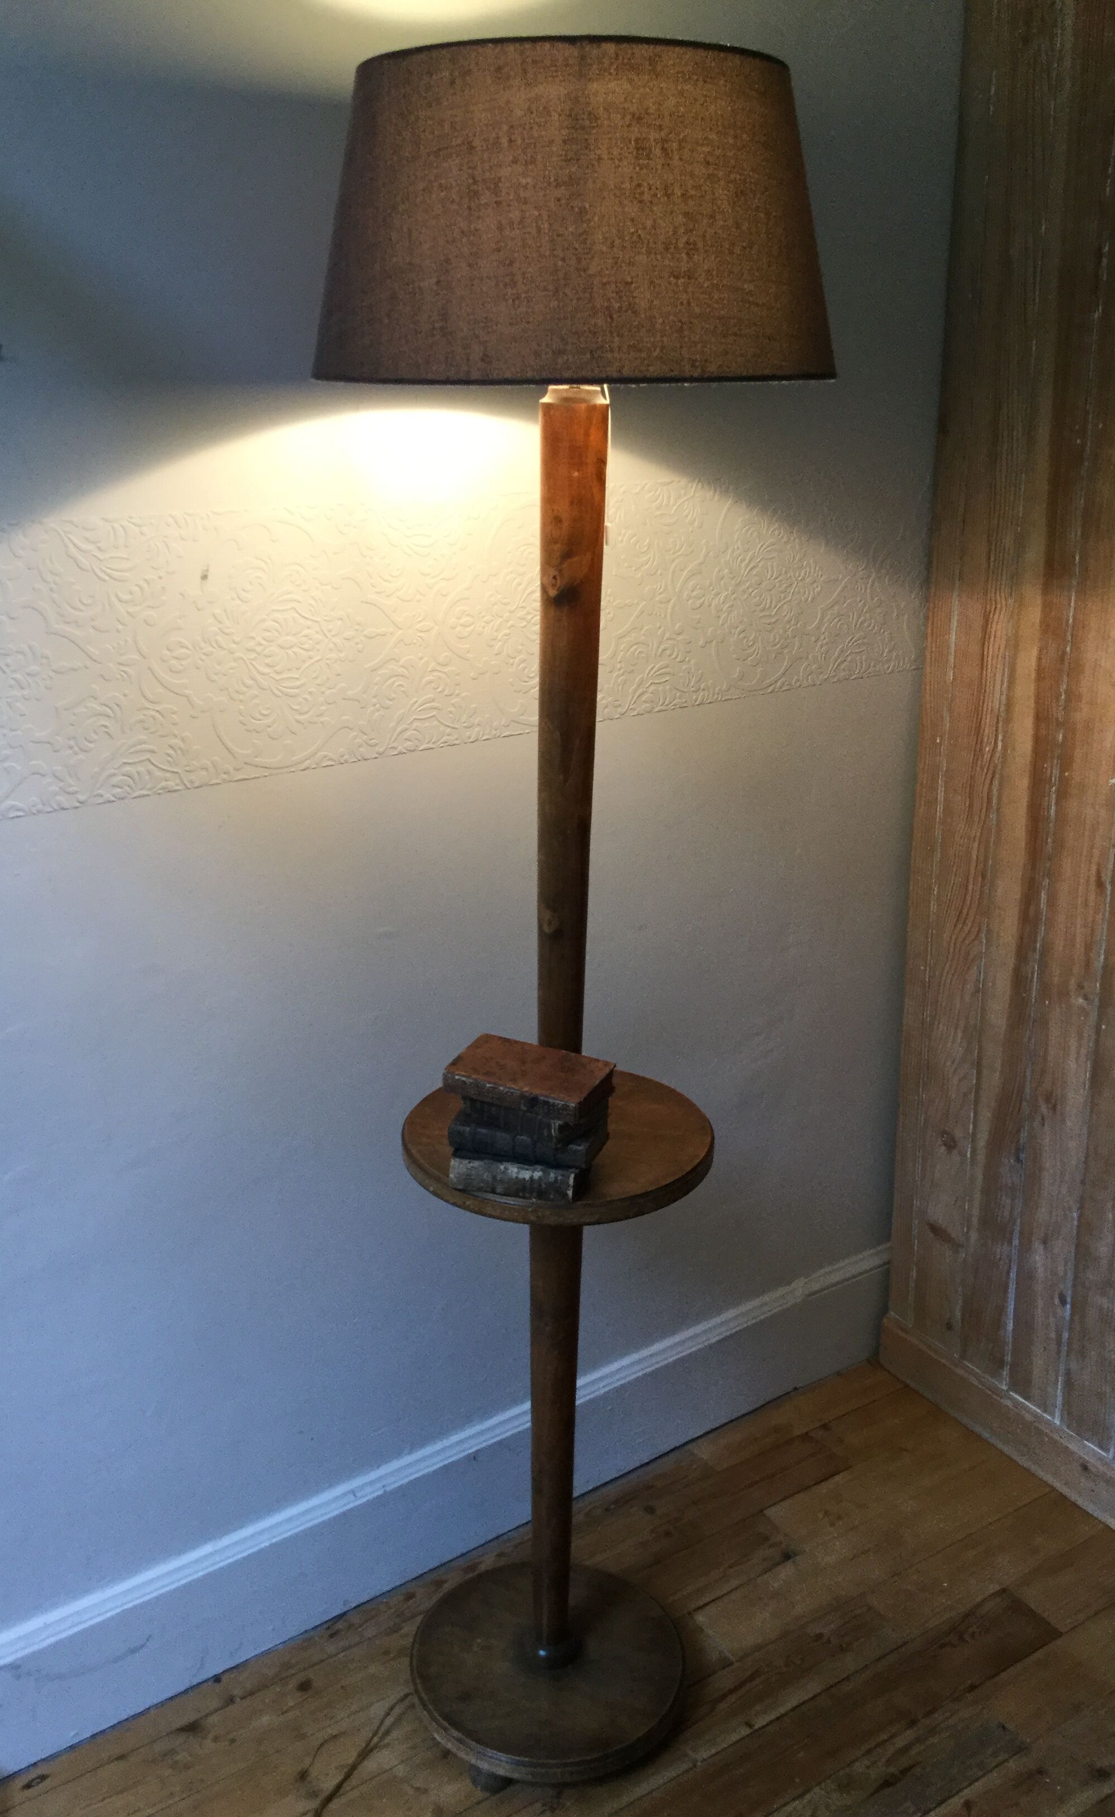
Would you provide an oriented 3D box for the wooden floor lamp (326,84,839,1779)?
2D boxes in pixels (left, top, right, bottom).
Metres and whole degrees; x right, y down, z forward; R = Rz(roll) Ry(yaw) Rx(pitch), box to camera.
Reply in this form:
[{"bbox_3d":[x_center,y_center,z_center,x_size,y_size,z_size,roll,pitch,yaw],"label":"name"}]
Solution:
[{"bbox_3d":[0.003,0.112,1.579,0.444,1.654,0.444,1,18,0],"label":"wooden floor lamp"}]

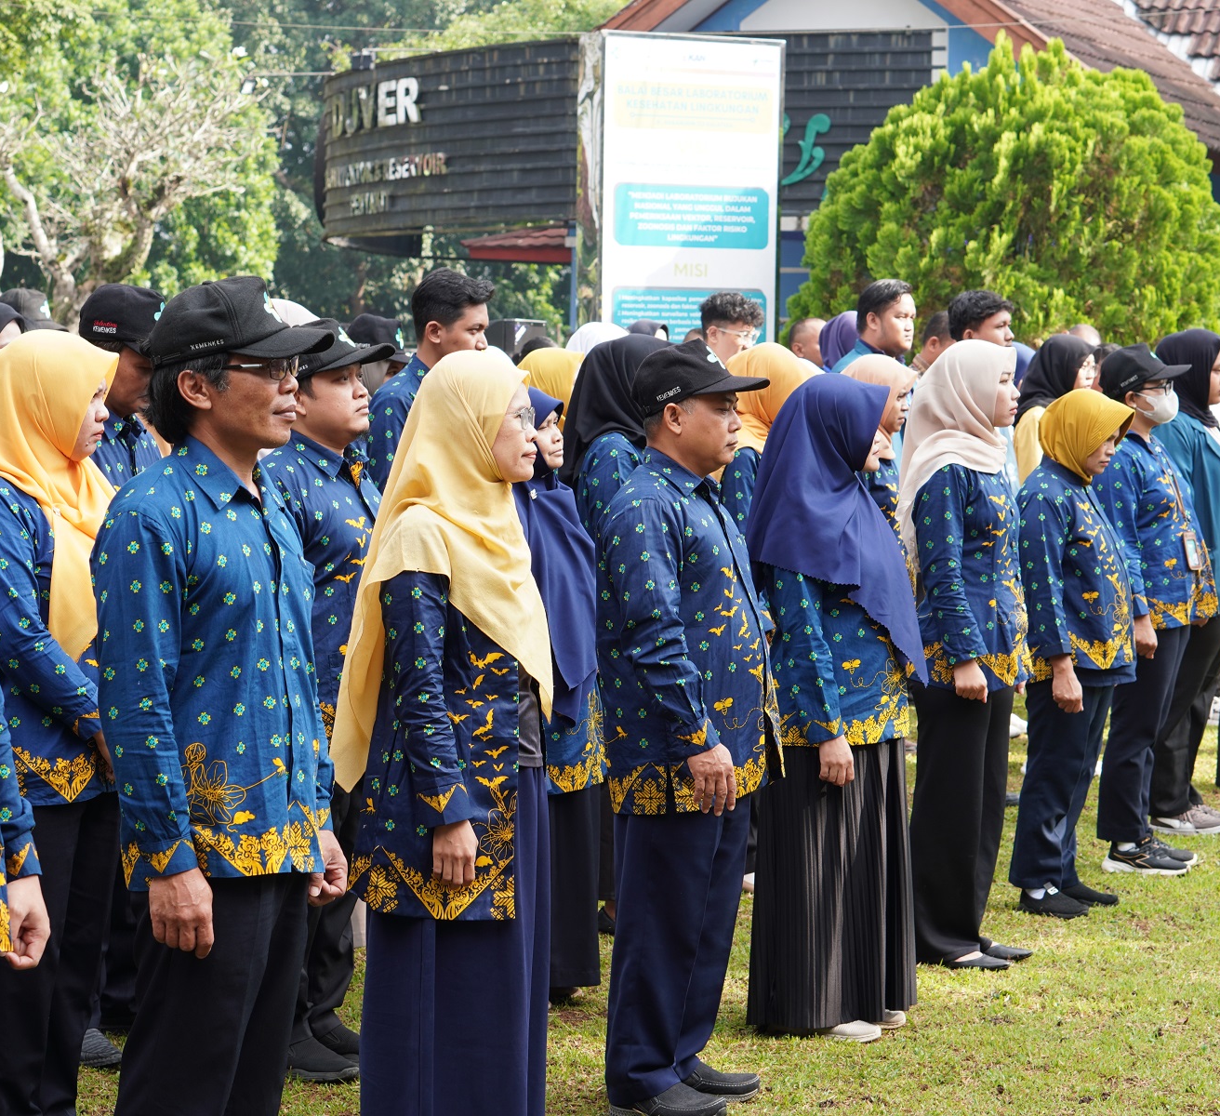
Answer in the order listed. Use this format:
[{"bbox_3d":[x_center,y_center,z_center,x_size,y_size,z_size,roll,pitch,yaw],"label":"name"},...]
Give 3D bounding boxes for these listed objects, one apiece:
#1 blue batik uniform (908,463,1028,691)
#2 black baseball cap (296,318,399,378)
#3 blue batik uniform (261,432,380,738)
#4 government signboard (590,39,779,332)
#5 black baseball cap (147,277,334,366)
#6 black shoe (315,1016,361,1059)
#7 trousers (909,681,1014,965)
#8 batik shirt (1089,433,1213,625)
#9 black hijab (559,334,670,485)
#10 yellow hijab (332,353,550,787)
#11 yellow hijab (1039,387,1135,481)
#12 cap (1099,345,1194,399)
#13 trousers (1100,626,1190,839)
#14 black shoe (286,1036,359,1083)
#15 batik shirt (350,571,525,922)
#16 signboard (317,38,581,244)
[{"bbox_3d":[0.935,0.045,9.150,0.280,0.630,0.430,2,4,20],"label":"blue batik uniform"},{"bbox_3d":[-0.614,-0.456,7.700,0.275,0.150,0.180,3,4,28],"label":"black baseball cap"},{"bbox_3d":[-0.647,0.073,7.790,0.300,0.710,0.500,2,4,26],"label":"blue batik uniform"},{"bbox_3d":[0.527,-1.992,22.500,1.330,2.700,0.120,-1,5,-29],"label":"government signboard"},{"bbox_3d":[-0.581,-0.370,5.480,0.285,0.145,0.180,-4,1,24],"label":"black baseball cap"},{"bbox_3d":[-0.587,1.085,7.880,0.280,0.105,0.100,2,4,20],"label":"black shoe"},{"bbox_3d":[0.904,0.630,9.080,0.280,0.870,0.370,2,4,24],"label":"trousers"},{"bbox_3d":[1.661,-0.086,10.660,0.340,0.610,0.470,2,4,26],"label":"batik shirt"},{"bbox_3d":[0.043,-0.390,9.200,0.320,0.430,0.320,2,4,24],"label":"black hijab"},{"bbox_3d":[-0.294,0.019,6.100,0.370,0.760,0.390,2,4,20],"label":"yellow hijab"},{"bbox_3d":[1.370,-0.354,10.050,0.270,0.280,0.230,13,8,23],"label":"yellow hijab"},{"bbox_3d":[1.670,-0.580,10.850,0.275,0.155,0.180,2,4,20],"label":"cap"},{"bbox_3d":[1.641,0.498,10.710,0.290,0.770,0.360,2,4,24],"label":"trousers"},{"bbox_3d":[-0.655,1.095,7.680,0.280,0.110,0.110,2,4,24],"label":"black shoe"},{"bbox_3d":[-0.307,0.302,6.380,0.300,0.720,0.430,3,4,23],"label":"batik shirt"},{"bbox_3d":[-1.258,-3.118,26.300,2.600,1.480,0.750,5,5,43],"label":"signboard"}]

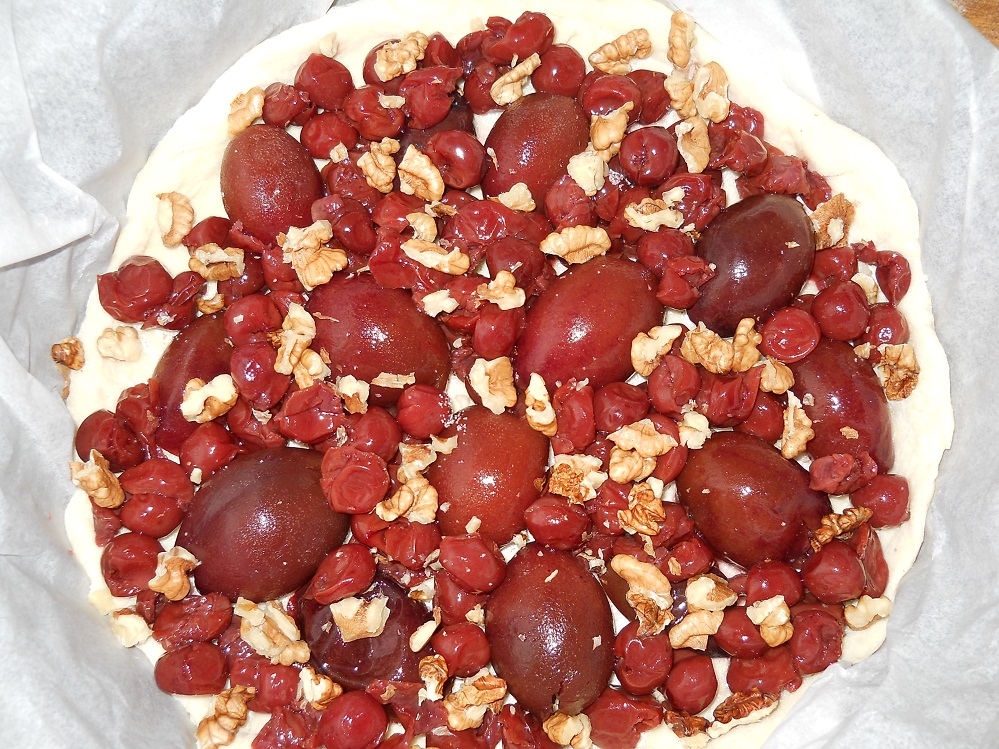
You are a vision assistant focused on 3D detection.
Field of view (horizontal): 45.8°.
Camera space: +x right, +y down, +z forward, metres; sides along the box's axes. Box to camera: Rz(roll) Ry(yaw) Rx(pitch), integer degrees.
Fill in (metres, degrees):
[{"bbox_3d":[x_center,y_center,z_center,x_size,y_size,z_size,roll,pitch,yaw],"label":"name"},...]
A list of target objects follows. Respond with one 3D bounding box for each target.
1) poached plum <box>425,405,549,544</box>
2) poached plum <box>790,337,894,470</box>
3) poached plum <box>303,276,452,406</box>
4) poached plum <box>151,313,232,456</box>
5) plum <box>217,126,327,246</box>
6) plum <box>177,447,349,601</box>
[{"bbox_3d":[-0.004,0.029,0.352,0.036,0.019,0.044,13,76,7],"label":"poached plum"},{"bbox_3d":[0.102,0.008,0.353,0.032,0.016,0.046,-25,74,-4],"label":"poached plum"},{"bbox_3d":[-0.038,-0.012,0.365,0.051,0.020,0.038,32,79,11],"label":"poached plum"},{"bbox_3d":[-0.094,0.002,0.366,0.033,0.017,0.048,23,77,9],"label":"poached plum"},{"bbox_3d":[-0.075,-0.064,0.384,0.033,0.017,0.044,-14,74,-1],"label":"plum"},{"bbox_3d":[-0.071,0.043,0.350,0.053,0.022,0.043,-30,75,-5],"label":"plum"}]

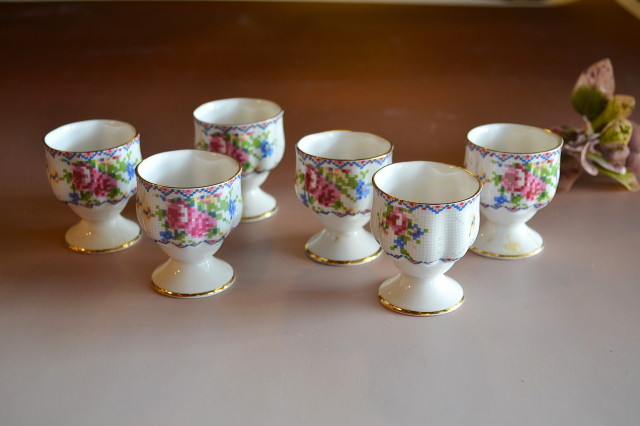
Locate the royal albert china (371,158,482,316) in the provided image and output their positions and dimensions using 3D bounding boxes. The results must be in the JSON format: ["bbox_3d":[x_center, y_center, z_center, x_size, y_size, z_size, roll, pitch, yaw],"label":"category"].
[{"bbox_3d":[0.051,0.013,0.447,0.053,0.062,0.053,0,24,0],"label":"royal albert china"}]

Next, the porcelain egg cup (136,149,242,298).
[{"bbox_3d":[-0.066,0.006,0.464,0.053,0.062,0.053,0,24,0],"label":"porcelain egg cup"}]

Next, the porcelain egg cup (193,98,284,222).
[{"bbox_3d":[-0.048,-0.032,0.548,0.053,0.062,0.053,0,24,0],"label":"porcelain egg cup"}]

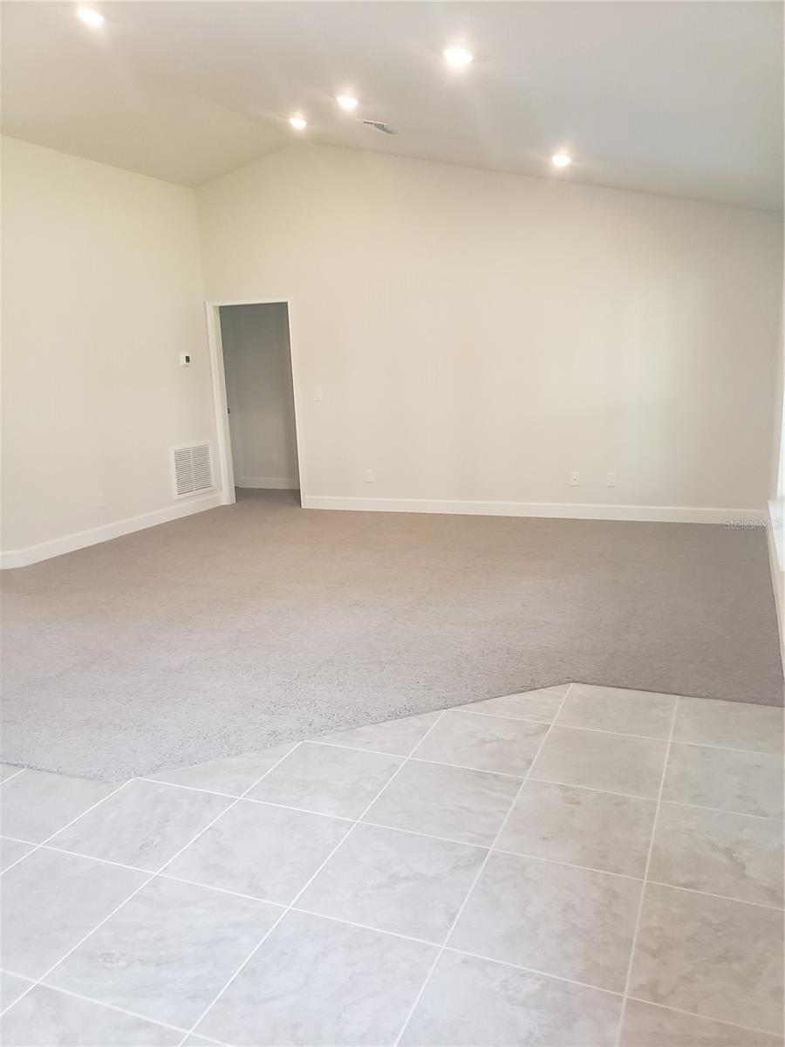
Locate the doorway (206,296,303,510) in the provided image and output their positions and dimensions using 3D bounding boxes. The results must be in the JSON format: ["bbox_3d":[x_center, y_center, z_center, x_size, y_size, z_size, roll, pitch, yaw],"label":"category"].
[{"bbox_3d":[-1.389,-1.231,8.195,1.029,2.130,0.140,3,13,24],"label":"doorway"}]

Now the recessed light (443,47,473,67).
[{"bbox_3d":[0.302,-2.139,3.609,0.150,0.030,0.150,18,19,20],"label":"recessed light"}]

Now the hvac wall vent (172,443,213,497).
[{"bbox_3d":[-2.038,-0.554,8.106,0.022,0.530,0.630,3,13,24],"label":"hvac wall vent"}]

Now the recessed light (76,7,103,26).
[{"bbox_3d":[-1.640,-2.752,4.273,0.150,0.030,0.150,18,19,20],"label":"recessed light"}]

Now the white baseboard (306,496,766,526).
[{"bbox_3d":[1.072,-0.129,7.273,4.326,0.130,0.018,3,13,24],"label":"white baseboard"}]

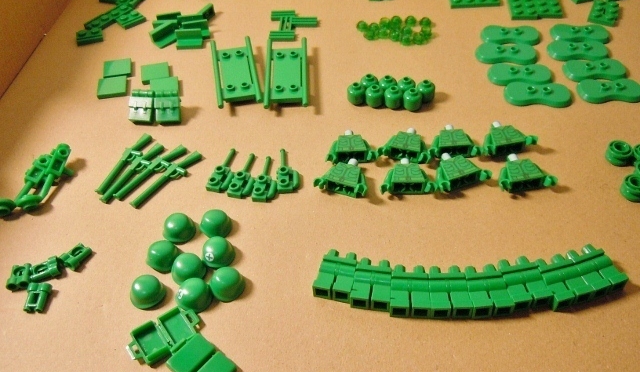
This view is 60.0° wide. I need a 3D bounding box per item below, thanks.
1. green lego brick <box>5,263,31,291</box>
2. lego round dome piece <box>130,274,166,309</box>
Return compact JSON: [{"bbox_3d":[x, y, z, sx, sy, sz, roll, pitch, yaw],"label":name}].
[{"bbox_3d":[-0.131,0.040,0.242,0.010,0.005,0.011,-9,49,-4],"label":"green lego brick"},{"bbox_3d":[-0.073,0.043,0.233,0.015,0.009,0.015,-2,49,2],"label":"lego round dome piece"}]

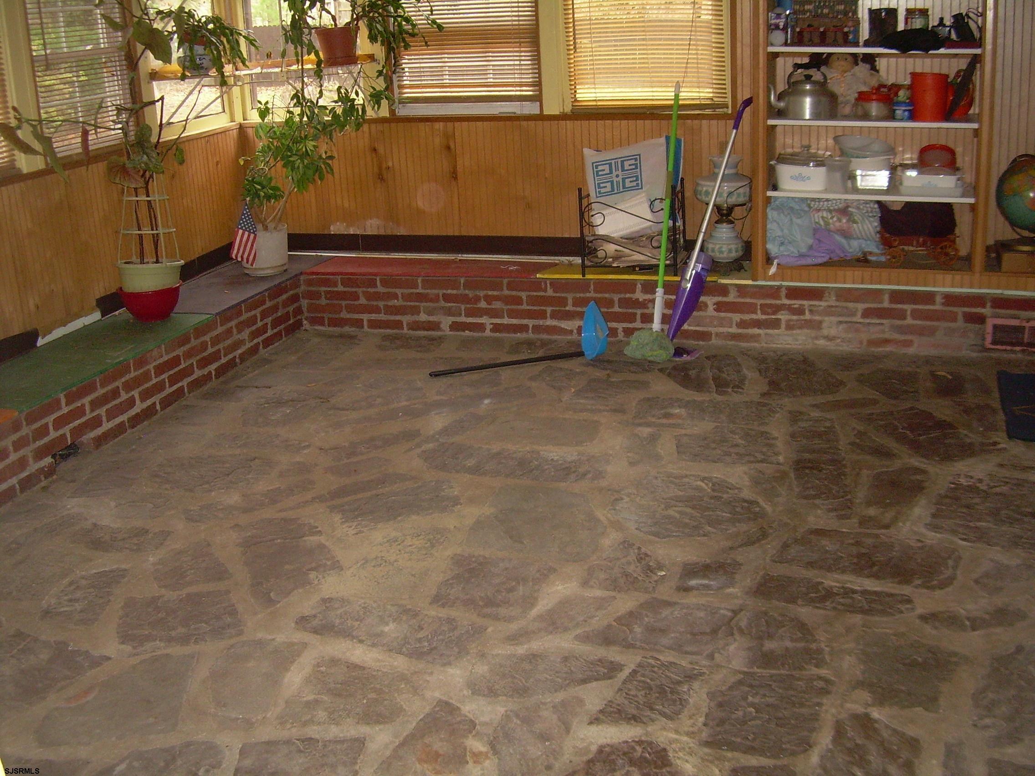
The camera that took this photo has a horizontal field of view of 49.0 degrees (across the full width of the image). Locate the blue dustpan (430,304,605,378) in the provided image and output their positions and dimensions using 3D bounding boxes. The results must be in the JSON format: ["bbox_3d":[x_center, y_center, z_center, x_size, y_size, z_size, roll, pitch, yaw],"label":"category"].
[{"bbox_3d":[-0.004,-0.201,4.760,0.753,0.210,0.240,-8,33,-12],"label":"blue dustpan"}]

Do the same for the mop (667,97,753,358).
[{"bbox_3d":[0.816,-0.677,4.812,0.160,1.155,0.265,8,11,-42],"label":"mop"}]

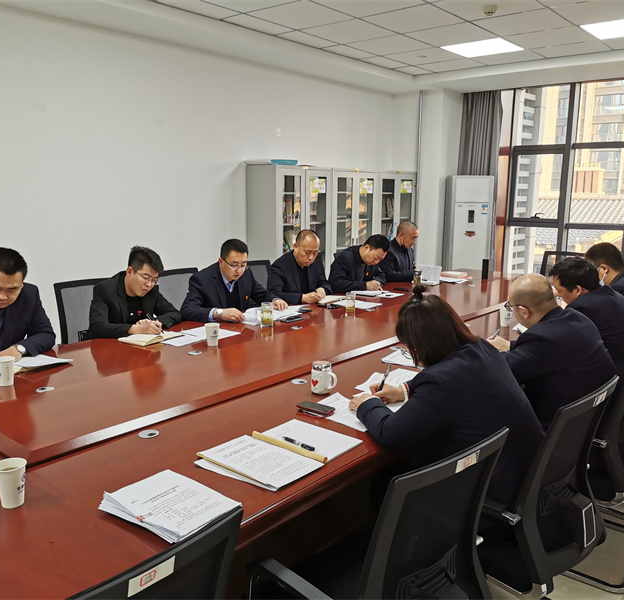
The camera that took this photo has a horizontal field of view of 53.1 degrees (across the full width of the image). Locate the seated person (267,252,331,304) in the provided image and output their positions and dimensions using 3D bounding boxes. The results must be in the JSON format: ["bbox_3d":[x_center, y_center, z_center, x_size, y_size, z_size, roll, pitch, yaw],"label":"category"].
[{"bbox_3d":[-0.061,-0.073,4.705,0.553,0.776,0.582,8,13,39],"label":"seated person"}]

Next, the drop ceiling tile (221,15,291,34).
[{"bbox_3d":[-0.402,-2.156,4.884,0.257,0.018,0.600,9,13,39],"label":"drop ceiling tile"}]

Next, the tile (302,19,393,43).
[{"bbox_3d":[0.310,-2.182,5.070,0.600,0.018,0.600,9,13,39],"label":"tile"}]

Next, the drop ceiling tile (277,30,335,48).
[{"bbox_3d":[-0.017,-2.234,5.339,0.253,0.020,0.600,9,13,39],"label":"drop ceiling tile"}]

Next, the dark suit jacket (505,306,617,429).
[{"bbox_3d":[1.055,0.312,2.654,0.580,0.570,0.600,9,13,39],"label":"dark suit jacket"}]

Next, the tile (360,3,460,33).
[{"bbox_3d":[0.771,-2.114,4.692,0.600,0.020,0.600,9,13,39],"label":"tile"}]

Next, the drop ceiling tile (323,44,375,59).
[{"bbox_3d":[0.364,-2.307,5.795,0.257,0.018,0.600,9,13,39],"label":"drop ceiling tile"}]

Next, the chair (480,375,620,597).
[{"bbox_3d":[0.651,0.705,2.072,0.582,0.921,0.553,9,13,42],"label":"chair"}]

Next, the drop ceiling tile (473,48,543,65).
[{"bbox_3d":[1.879,-2.330,6.009,0.600,0.018,0.467,9,13,39],"label":"drop ceiling tile"}]

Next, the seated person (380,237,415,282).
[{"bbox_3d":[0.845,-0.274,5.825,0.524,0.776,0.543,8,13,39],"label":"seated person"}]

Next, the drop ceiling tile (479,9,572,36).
[{"bbox_3d":[1.616,-2.119,4.769,0.600,0.020,0.600,9,13,39],"label":"drop ceiling tile"}]

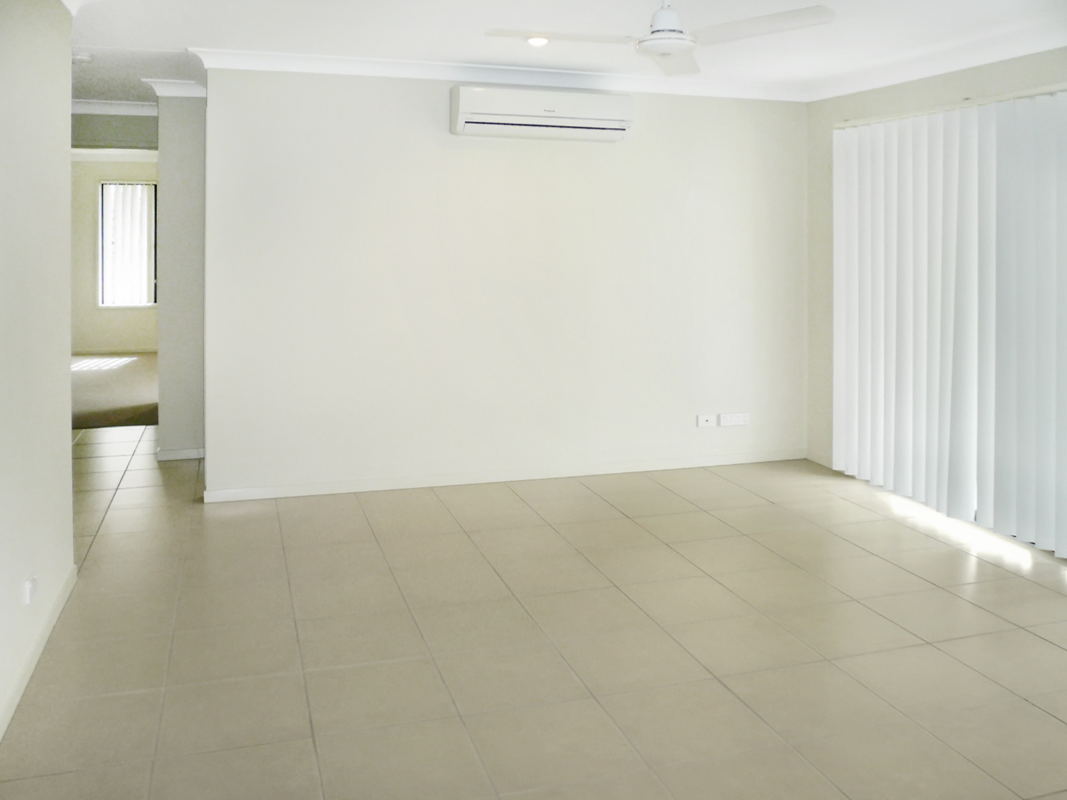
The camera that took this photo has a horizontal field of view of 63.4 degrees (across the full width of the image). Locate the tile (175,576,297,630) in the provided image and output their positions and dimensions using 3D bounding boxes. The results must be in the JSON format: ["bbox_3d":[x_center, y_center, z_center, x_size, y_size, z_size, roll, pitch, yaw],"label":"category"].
[{"bbox_3d":[-1.116,0.776,3.240,0.420,0.010,0.410,-2,10,-18],"label":"tile"}]

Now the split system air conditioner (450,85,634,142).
[{"bbox_3d":[0.055,-1.680,5.070,1.060,0.265,0.220,-2,11,-18],"label":"split system air conditioner"}]

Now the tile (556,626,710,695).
[{"bbox_3d":[0.329,0.886,2.949,0.430,0.010,0.405,-2,11,-18],"label":"tile"}]

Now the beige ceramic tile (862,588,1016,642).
[{"bbox_3d":[1.653,0.875,3.548,0.450,0.012,0.450,-2,10,-18],"label":"beige ceramic tile"}]

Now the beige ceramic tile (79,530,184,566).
[{"bbox_3d":[-1.770,0.660,3.869,0.420,0.010,0.410,-2,10,-18],"label":"beige ceramic tile"}]

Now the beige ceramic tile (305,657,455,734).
[{"bbox_3d":[-0.492,0.916,2.699,0.430,0.010,0.405,-2,11,-18],"label":"beige ceramic tile"}]

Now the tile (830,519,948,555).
[{"bbox_3d":[1.864,0.729,4.579,0.455,0.010,0.445,-2,11,-18],"label":"tile"}]

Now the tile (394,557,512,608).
[{"bbox_3d":[-0.354,0.801,3.738,0.442,0.012,0.423,-2,11,-18],"label":"tile"}]

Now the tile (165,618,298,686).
[{"bbox_3d":[-1.073,0.902,3.126,0.450,0.012,0.450,-2,10,-18],"label":"tile"}]

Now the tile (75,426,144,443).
[{"bbox_3d":[-3.211,0.290,6.587,0.450,0.012,0.450,-2,10,-18],"label":"tile"}]

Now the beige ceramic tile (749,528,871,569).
[{"bbox_3d":[1.289,0.701,4.069,0.430,0.010,0.405,-2,11,-18],"label":"beige ceramic tile"}]

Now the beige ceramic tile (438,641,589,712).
[{"bbox_3d":[-0.082,0.901,2.823,0.430,0.010,0.405,-2,11,-18],"label":"beige ceramic tile"}]

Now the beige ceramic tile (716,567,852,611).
[{"bbox_3d":[1.096,0.830,3.819,0.450,0.012,0.450,-2,10,-18],"label":"beige ceramic tile"}]

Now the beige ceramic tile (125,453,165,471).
[{"bbox_3d":[-2.504,0.423,5.893,0.450,0.012,0.450,-2,10,-18],"label":"beige ceramic tile"}]

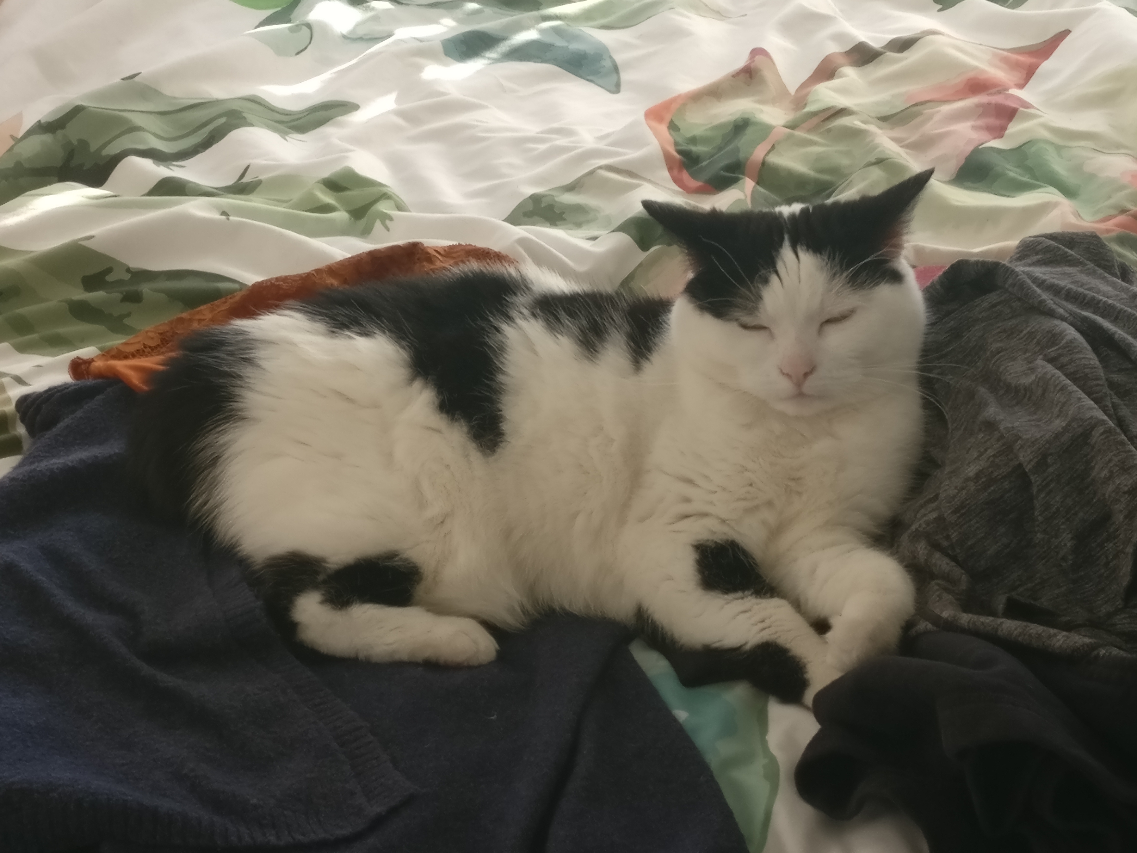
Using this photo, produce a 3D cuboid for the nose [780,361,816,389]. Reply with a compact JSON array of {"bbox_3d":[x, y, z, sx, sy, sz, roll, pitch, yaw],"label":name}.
[{"bbox_3d":[0.123,-0.028,0.492,0.019,0.013,0.012,-5,14,15],"label":"nose"}]

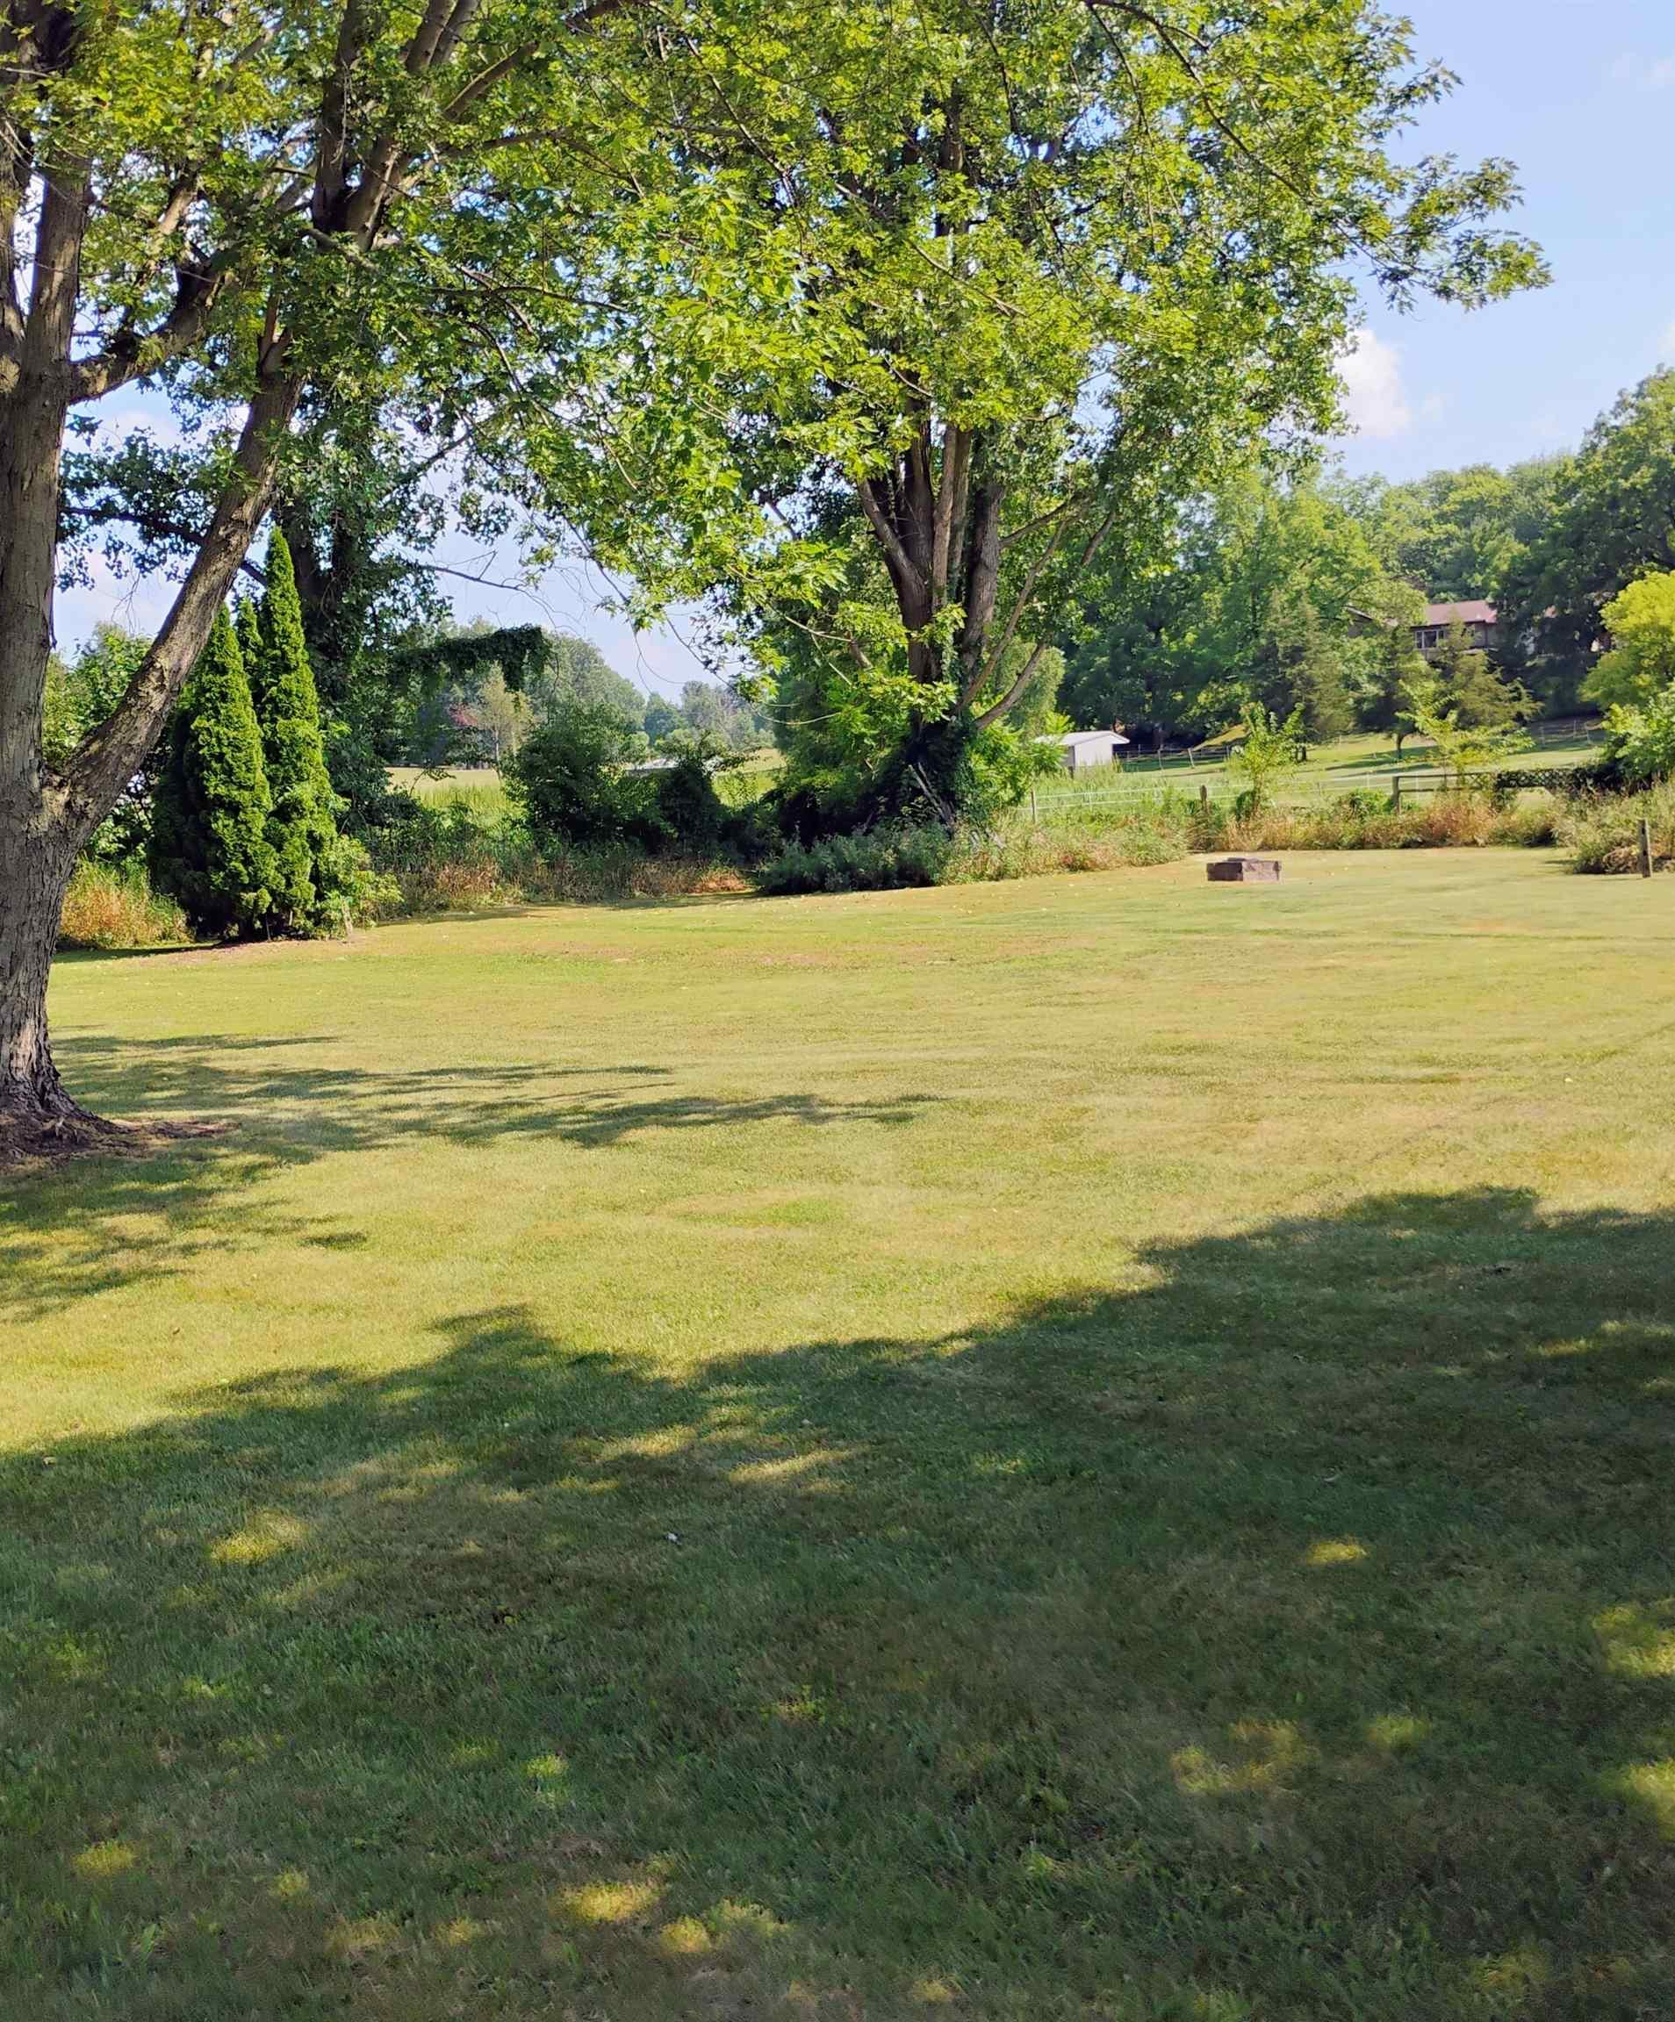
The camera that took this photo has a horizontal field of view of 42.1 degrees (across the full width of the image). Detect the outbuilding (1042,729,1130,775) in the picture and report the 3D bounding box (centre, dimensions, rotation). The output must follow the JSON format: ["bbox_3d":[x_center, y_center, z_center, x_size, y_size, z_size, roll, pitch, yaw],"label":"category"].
[{"bbox_3d":[11.796,-12.353,105.000,3.200,2.450,3.800,-4,6,-25],"label":"outbuilding"}]

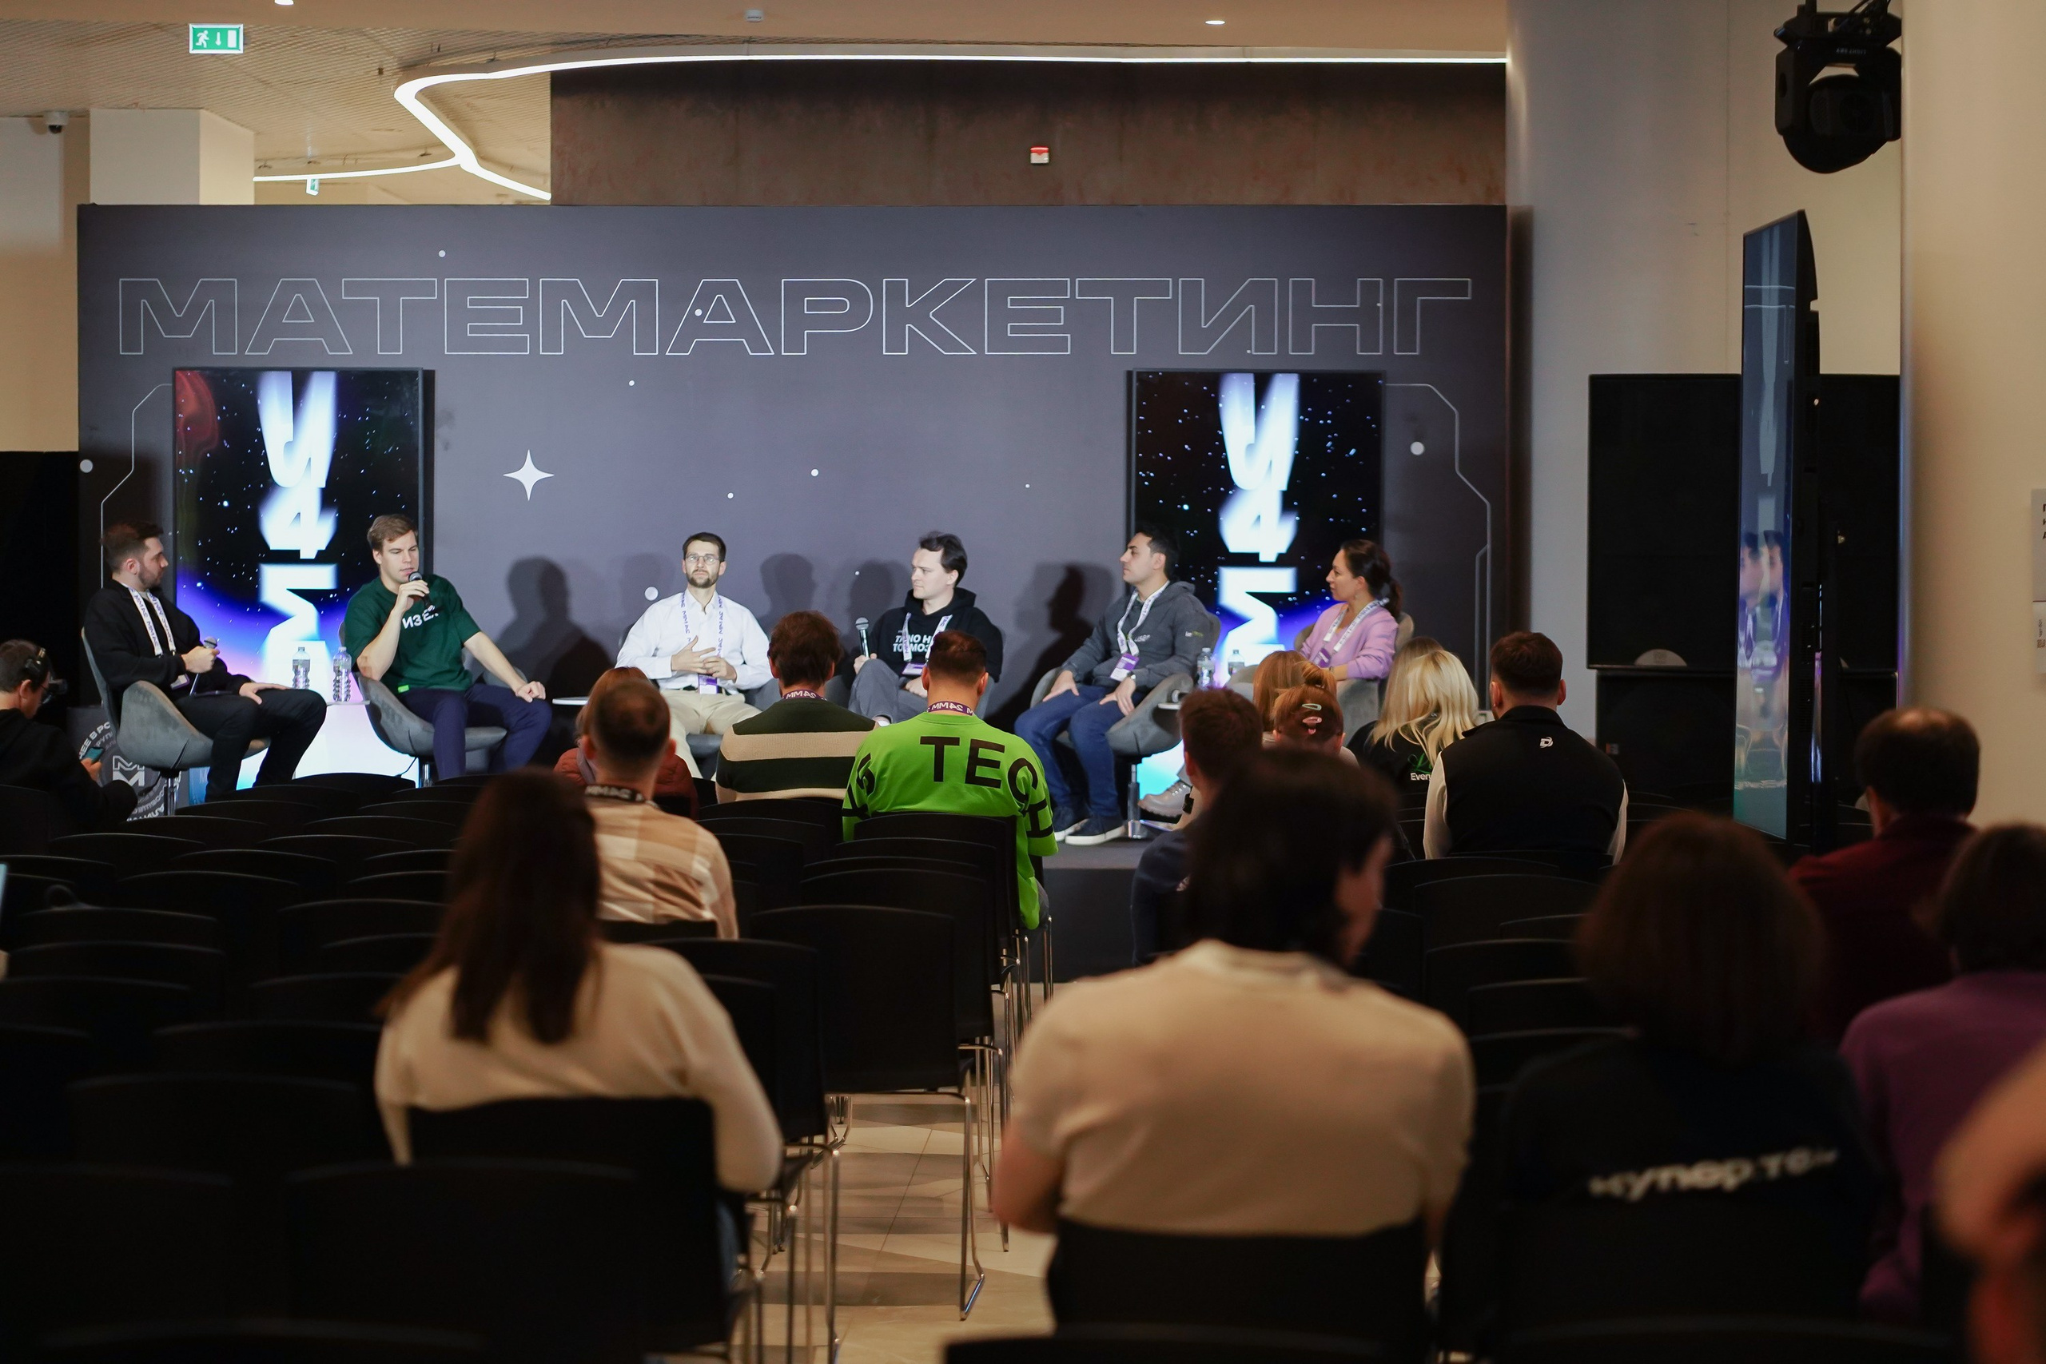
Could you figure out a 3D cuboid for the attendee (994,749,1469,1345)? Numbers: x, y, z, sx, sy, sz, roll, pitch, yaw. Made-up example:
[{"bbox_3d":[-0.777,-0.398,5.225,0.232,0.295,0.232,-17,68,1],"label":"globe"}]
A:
[{"bbox_3d":[0.241,0.712,5.500,0.540,1.290,0.780,0,1,3],"label":"attendee"}]

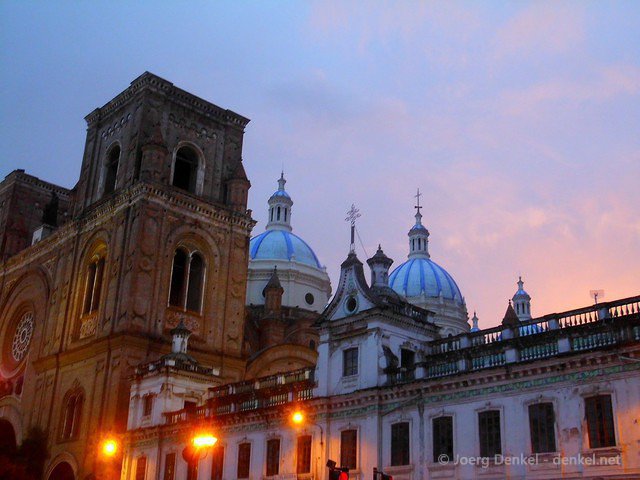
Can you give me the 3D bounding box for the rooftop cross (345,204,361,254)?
[{"bbox_3d":[1.870,-0.620,47.320,0.194,3.145,1.355,20,-28,-38],"label":"rooftop cross"}]

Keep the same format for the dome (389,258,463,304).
[{"bbox_3d":[14.830,6.090,123.500,12.774,7.355,12.774,2,-21,1],"label":"dome"}]

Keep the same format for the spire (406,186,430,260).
[{"bbox_3d":[15.130,-2.560,126.890,3.387,11.613,3.387,2,-21,1],"label":"spire"}]

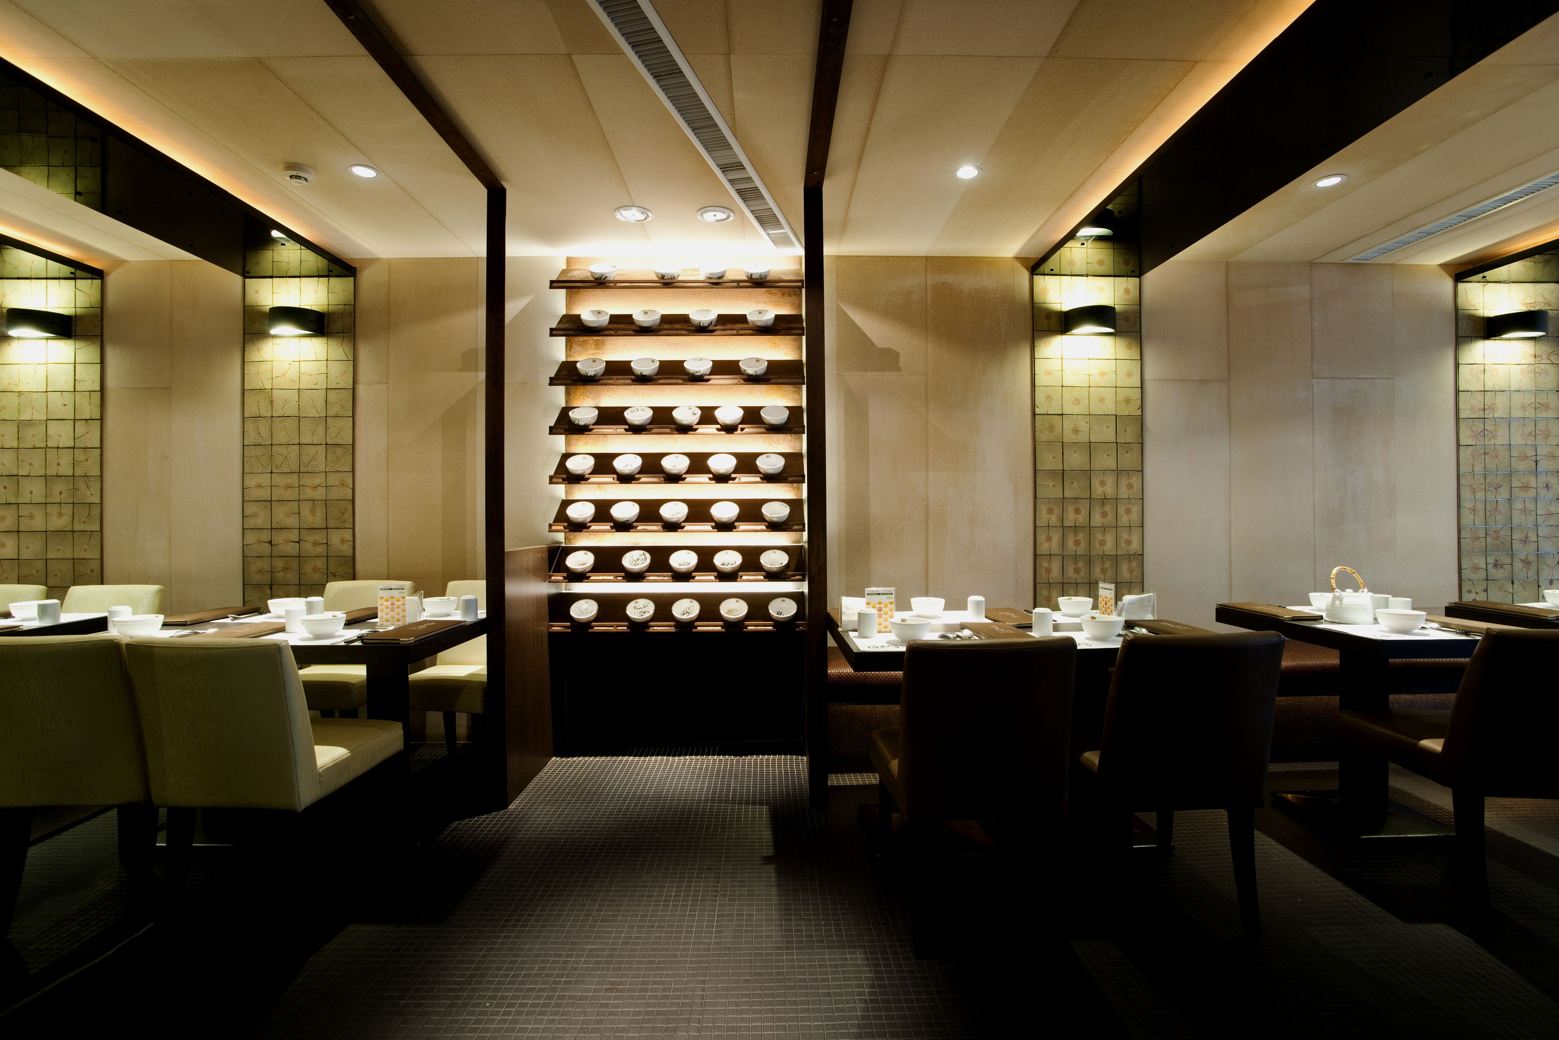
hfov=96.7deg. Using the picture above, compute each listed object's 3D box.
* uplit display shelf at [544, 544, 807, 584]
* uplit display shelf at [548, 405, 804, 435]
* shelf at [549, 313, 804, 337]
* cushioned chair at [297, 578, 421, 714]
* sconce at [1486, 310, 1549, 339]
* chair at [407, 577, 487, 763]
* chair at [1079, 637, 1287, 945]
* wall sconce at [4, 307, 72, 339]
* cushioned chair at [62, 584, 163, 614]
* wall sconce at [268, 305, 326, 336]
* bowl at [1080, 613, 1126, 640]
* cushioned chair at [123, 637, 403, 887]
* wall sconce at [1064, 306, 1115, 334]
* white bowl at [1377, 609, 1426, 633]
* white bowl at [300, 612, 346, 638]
[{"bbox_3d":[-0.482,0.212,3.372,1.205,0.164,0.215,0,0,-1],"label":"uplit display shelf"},{"bbox_3d":[-0.485,-0.484,3.370,1.205,0.167,0.215,0,0,-1],"label":"uplit display shelf"},{"bbox_3d":[-0.487,-0.948,3.369,1.205,0.166,0.215,0,0,-1],"label":"shelf"},{"bbox_3d":[-2.058,0.740,3.187,0.460,0.860,0.570,0,0,-1],"label":"cushioned chair"},{"bbox_3d":[4.016,-1.050,3.734,0.255,0.114,0.125,0,0,-1],"label":"sconce"},{"bbox_3d":[-1.417,0.717,3.099,0.420,0.840,0.590,0,0,5],"label":"chair"},{"bbox_3d":[1.091,0.709,2.085,0.420,0.840,0.595,0,0,-1],"label":"chair"},{"bbox_3d":[-3.687,-0.968,3.423,0.258,0.111,0.120,0,0,-1],"label":"wall sconce"},{"bbox_3d":[-3.106,0.725,2.982,0.420,0.840,0.590,0,0,-1],"label":"cushioned chair"},{"bbox_3d":[-2.425,-0.986,3.443,0.258,0.111,0.120,0,0,-1],"label":"wall sconce"},{"bbox_3d":[1.091,0.364,2.341,0.132,0.072,0.132,0,0,0],"label":"bowl"},{"bbox_3d":[-1.460,0.721,2.054,0.420,0.840,0.595,0,0,1],"label":"cushioned chair"},{"bbox_3d":[1.646,-1.040,3.613,0.255,0.114,0.125,0,0,-1],"label":"wall sconce"},{"bbox_3d":[2.070,0.341,2.305,0.127,0.068,0.127,0,0,0],"label":"white bowl"},{"bbox_3d":[-1.609,0.379,2.444,0.132,0.072,0.132,0,0,-1],"label":"white bowl"}]

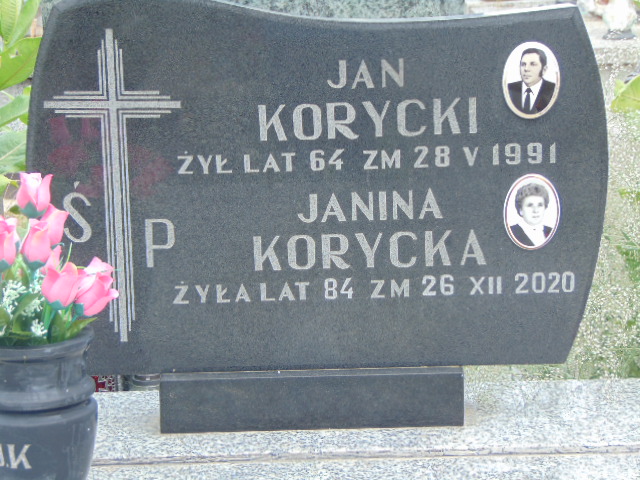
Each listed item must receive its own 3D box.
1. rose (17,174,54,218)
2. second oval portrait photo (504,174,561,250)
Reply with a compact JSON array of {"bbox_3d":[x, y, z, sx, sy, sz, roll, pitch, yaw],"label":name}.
[{"bbox_3d":[-0.393,-0.061,2.750,0.049,0.063,0.049,3,12,-1],"label":"rose"},{"bbox_3d":[0.332,-0.043,3.120,0.089,0.120,0.010,-1,11,3],"label":"second oval portrait photo"}]

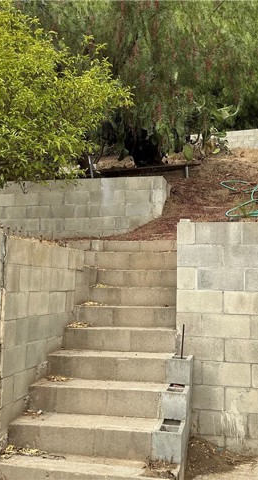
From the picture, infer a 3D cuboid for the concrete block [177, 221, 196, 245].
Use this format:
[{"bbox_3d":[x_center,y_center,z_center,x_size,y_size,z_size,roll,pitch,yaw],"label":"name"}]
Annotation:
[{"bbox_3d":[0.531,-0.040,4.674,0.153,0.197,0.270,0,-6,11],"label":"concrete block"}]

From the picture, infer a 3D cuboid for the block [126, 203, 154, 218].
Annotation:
[{"bbox_3d":[0.175,-0.444,7.844,0.395,0.193,0.190,0,-3,14],"label":"block"}]

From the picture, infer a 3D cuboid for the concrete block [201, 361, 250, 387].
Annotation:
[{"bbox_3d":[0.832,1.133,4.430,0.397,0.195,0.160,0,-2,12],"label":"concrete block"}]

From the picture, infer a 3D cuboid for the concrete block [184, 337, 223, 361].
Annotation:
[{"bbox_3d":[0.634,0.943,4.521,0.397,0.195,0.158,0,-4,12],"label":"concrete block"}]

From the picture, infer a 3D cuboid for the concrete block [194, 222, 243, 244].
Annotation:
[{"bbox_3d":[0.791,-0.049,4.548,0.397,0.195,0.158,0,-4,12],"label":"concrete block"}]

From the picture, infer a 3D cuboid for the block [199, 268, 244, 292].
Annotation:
[{"bbox_3d":[0.802,0.342,4.492,0.395,0.195,0.195,0,-3,11],"label":"block"}]

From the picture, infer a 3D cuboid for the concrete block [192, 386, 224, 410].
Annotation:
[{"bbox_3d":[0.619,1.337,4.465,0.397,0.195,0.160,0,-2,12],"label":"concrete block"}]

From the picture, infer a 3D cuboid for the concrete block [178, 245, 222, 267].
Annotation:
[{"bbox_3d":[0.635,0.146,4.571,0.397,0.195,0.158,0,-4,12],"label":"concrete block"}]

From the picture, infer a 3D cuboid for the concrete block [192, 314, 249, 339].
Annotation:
[{"bbox_3d":[0.842,0.742,4.464,0.395,0.195,0.195,0,-3,11],"label":"concrete block"}]

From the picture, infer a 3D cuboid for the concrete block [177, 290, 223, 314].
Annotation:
[{"bbox_3d":[0.648,0.550,4.606,0.395,0.193,0.190,0,-3,14],"label":"concrete block"}]

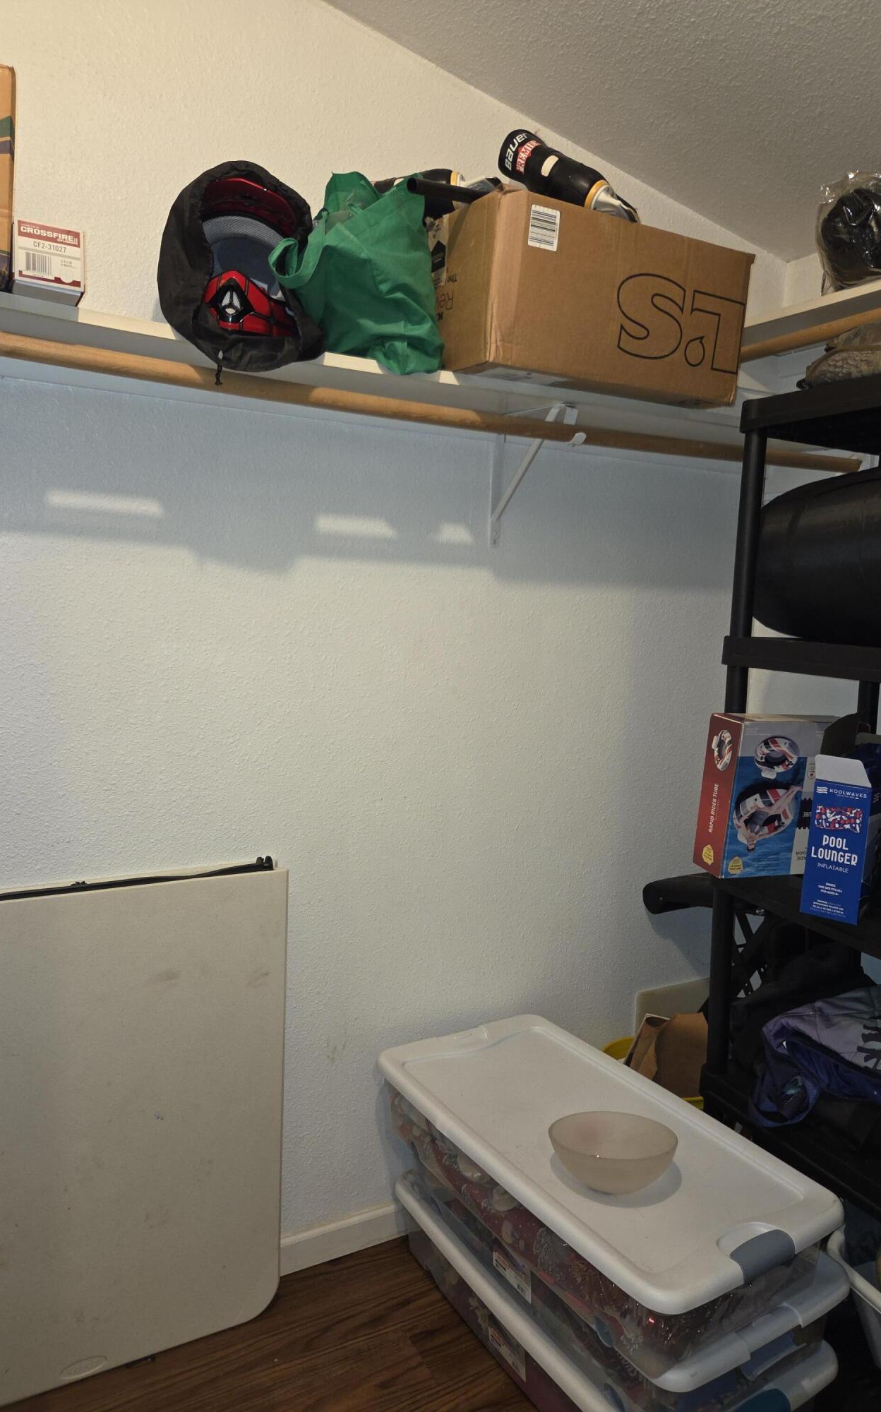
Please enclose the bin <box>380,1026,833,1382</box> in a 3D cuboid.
[{"bbox_3d":[0.275,0.876,1.817,0.461,0.163,0.854,-2,7,-33],"label":"bin"}]

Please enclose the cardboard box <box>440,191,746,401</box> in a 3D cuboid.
[{"bbox_3d":[0.253,-0.750,1.869,0.588,0.292,0.370,-2,7,-30],"label":"cardboard box"}]

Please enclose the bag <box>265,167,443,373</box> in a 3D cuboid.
[{"bbox_3d":[-0.161,-0.749,1.605,0.300,0.345,0.260,-1,7,-22],"label":"bag"}]

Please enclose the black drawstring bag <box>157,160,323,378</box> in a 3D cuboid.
[{"bbox_3d":[-0.323,-0.692,1.527,0.265,0.345,0.300,1,6,-12],"label":"black drawstring bag"}]

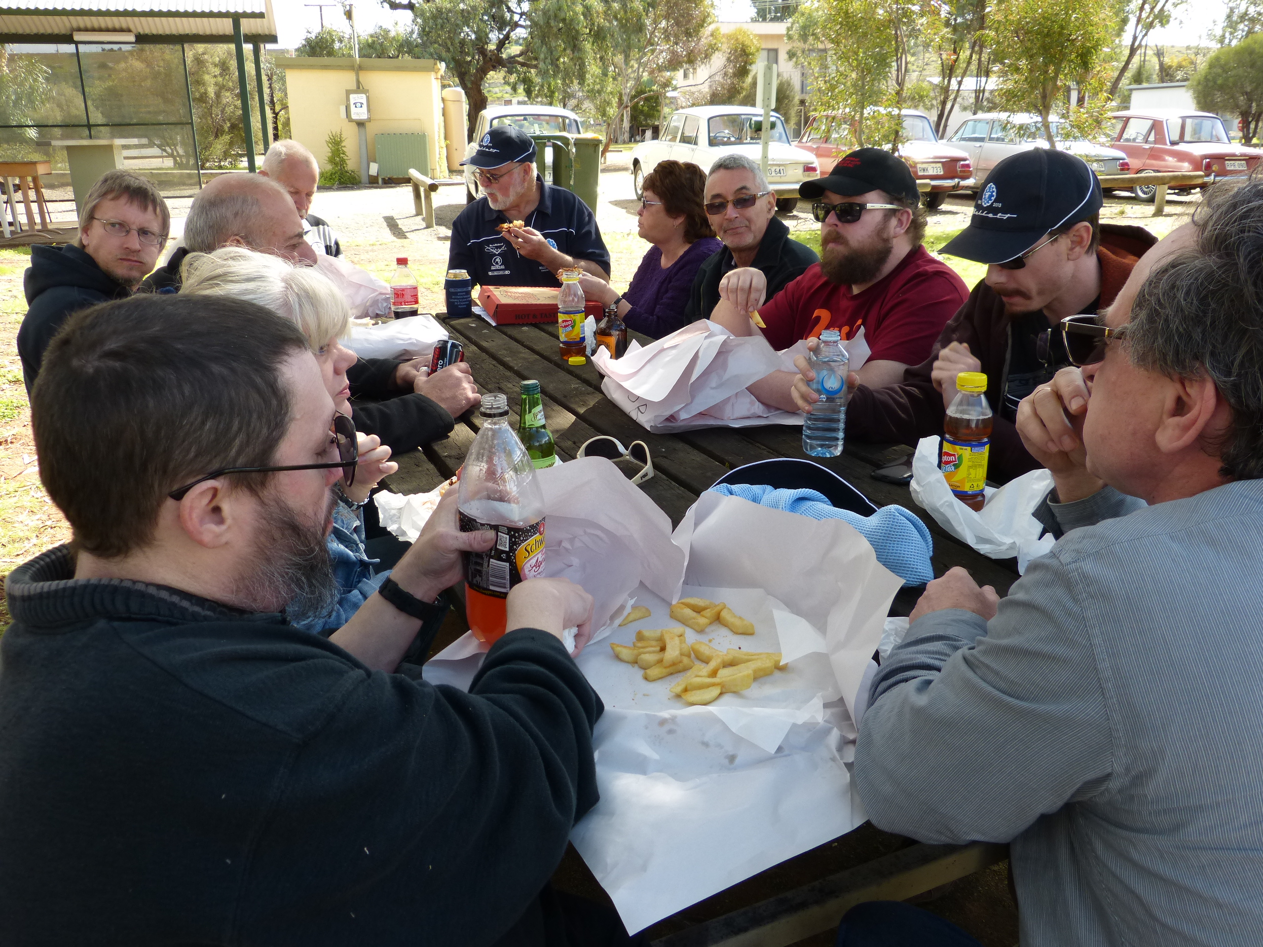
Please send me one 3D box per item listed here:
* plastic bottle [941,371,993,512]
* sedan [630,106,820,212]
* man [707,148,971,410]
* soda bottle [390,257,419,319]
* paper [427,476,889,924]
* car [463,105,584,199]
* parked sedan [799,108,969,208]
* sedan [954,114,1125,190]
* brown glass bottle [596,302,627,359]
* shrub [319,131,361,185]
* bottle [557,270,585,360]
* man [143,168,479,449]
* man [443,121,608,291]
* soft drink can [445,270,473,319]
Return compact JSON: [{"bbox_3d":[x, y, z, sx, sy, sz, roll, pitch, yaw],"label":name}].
[{"bbox_3d":[0.480,-0.040,1.511,0.067,0.212,0.067,1,18,5],"label":"plastic bottle"},{"bbox_3d":[1.180,-4.555,15.293,1.500,1.390,4.030,-6,19,-17],"label":"sedan"},{"bbox_3d":[0.423,-0.065,2.326,0.720,1.250,0.620,-10,20,-27],"label":"man"},{"bbox_3d":[-0.602,-0.463,2.799,0.071,0.210,0.071,1,19,0],"label":"soda bottle"},{"bbox_3d":[0.057,0.155,1.057,0.460,0.165,0.560,-8,21,-24],"label":"paper"},{"bbox_3d":[-1.420,-4.205,14.196,1.500,1.390,4.000,-4,20,-12],"label":"car"},{"bbox_3d":[3.412,-4.740,15.818,1.500,1.390,4.000,-6,20,-17],"label":"parked sedan"},{"bbox_3d":[5.895,-5.011,16.843,1.500,1.370,4.030,-7,19,-20],"label":"sedan"},{"bbox_3d":[-0.043,-0.294,2.354,0.067,0.166,0.067,1,19,0],"label":"brown glass bottle"},{"bbox_3d":[-5.106,-5.546,18.459,0.720,1.000,0.680,1,19,0],"label":"shrub"},{"bbox_3d":[-0.151,-0.391,2.628,0.067,0.210,0.067,2,18,10],"label":"bottle"},{"bbox_3d":[-0.652,0.007,2.201,0.740,1.210,0.580,-8,19,-23],"label":"man"},{"bbox_3d":[-0.331,-0.472,3.396,0.570,1.260,0.720,-2,20,-8],"label":"man"},{"bbox_3d":[-0.541,-0.559,3.292,0.076,0.135,0.076,-1,18,0],"label":"soft drink can"}]

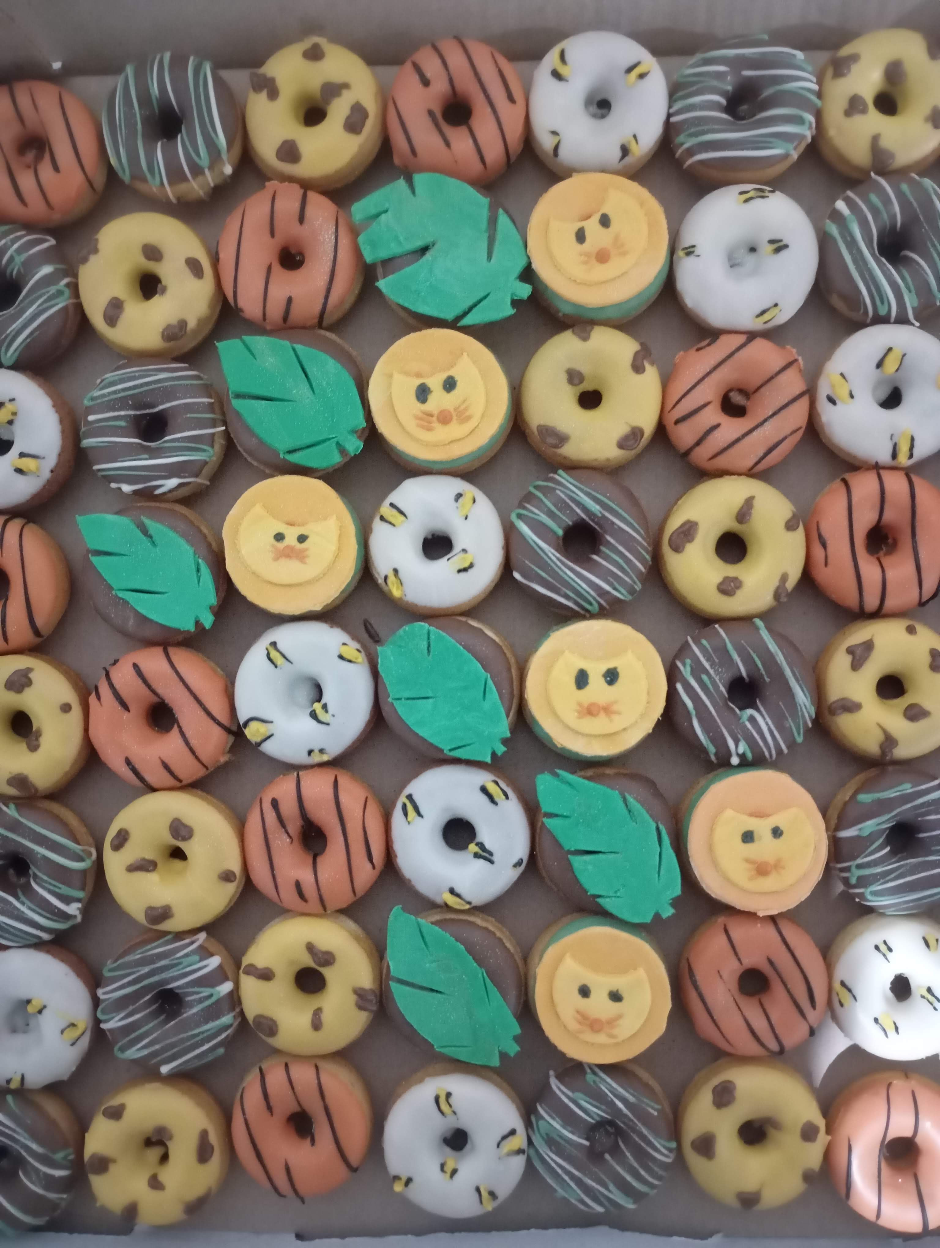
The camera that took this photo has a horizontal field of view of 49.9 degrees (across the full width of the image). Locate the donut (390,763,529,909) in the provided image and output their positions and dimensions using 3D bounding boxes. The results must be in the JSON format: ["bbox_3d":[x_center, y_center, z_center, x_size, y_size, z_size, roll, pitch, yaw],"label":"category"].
[{"bbox_3d":[-0.004,0.075,0.356,0.051,0.022,0.051,0,86,3],"label":"donut"}]

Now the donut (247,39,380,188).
[{"bbox_3d":[-0.061,-0.202,0.400,0.054,0.025,0.056,0,88,1],"label":"donut"}]

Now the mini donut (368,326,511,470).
[{"bbox_3d":[-0.012,-0.090,0.415,0.057,0.029,0.057,0,88,1],"label":"mini donut"}]

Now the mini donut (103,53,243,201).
[{"bbox_3d":[-0.112,-0.187,0.381,0.052,0.022,0.052,0,86,3],"label":"mini donut"}]

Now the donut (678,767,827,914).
[{"bbox_3d":[0.105,0.081,0.376,0.053,0.027,0.053,0,90,3],"label":"donut"}]

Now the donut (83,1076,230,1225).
[{"bbox_3d":[-0.110,0.185,0.355,0.051,0.022,0.051,0,86,3],"label":"donut"}]

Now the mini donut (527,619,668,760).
[{"bbox_3d":[0.047,0.025,0.379,0.053,0.027,0.053,0,90,3],"label":"mini donut"}]

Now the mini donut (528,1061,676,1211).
[{"bbox_3d":[0.045,0.175,0.346,0.051,0.022,0.051,0,86,3],"label":"mini donut"}]

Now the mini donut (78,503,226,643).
[{"bbox_3d":[-0.124,-0.020,0.395,0.055,0.027,0.054,0,88,1],"label":"mini donut"}]

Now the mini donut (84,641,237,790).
[{"bbox_3d":[-0.119,0.036,0.393,0.055,0.025,0.055,0,88,1],"label":"mini donut"}]

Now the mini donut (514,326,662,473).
[{"bbox_3d":[0.049,-0.093,0.415,0.058,0.026,0.058,0,88,1],"label":"mini donut"}]

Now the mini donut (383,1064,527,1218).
[{"bbox_3d":[-0.006,0.207,0.406,0.057,0.026,0.057,0,88,1],"label":"mini donut"}]

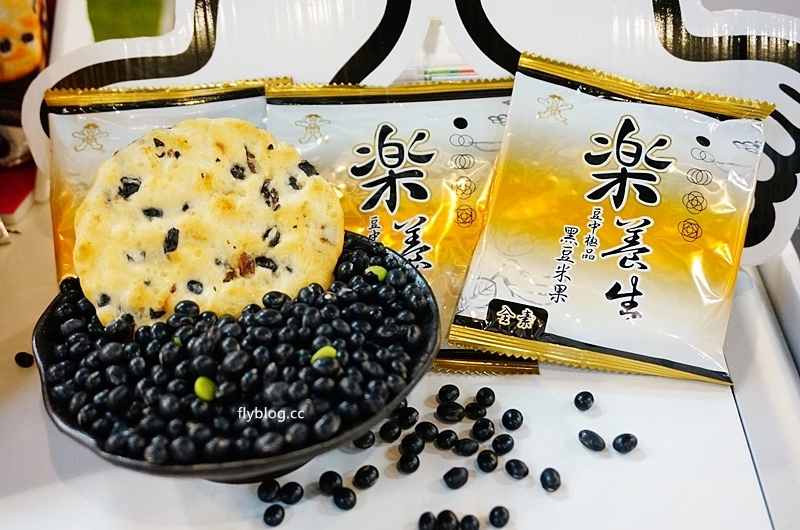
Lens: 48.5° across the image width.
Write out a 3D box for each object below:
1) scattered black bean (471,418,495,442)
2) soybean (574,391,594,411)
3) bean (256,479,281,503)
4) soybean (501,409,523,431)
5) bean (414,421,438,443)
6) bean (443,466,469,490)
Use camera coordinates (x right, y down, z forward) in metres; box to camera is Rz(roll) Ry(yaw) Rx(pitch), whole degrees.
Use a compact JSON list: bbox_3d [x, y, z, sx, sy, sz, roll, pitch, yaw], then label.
[{"bbox_3d":[0.034,0.066,0.354,0.009,0.008,0.010,6,29,11],"label":"scattered black bean"},{"bbox_3d":[0.074,0.054,0.355,0.008,0.008,0.008,8,32,13],"label":"soybean"},{"bbox_3d":[-0.046,0.079,0.309,0.007,0.007,0.008,-11,35,-16],"label":"bean"},{"bbox_3d":[0.043,0.059,0.340,0.008,0.008,0.008,0,33,0],"label":"soybean"},{"bbox_3d":[0.010,0.063,0.334,0.009,0.007,0.007,17,37,23],"label":"bean"},{"bbox_3d":[0.020,0.076,0.315,0.009,0.007,0.007,-12,35,-18],"label":"bean"}]

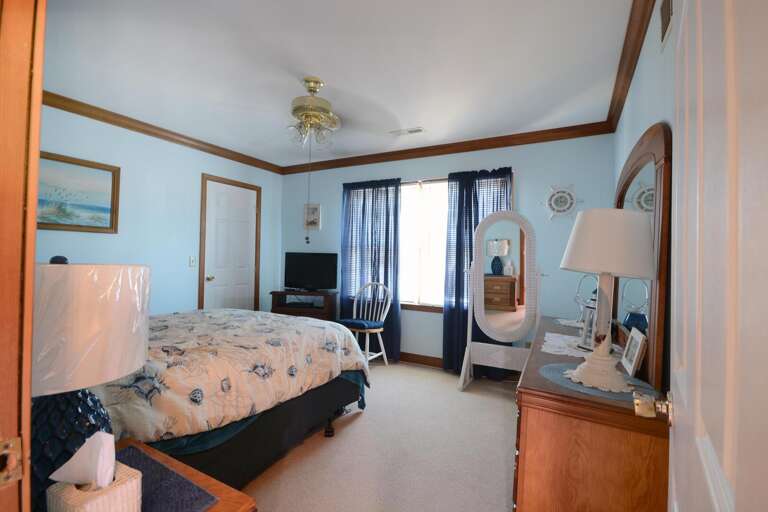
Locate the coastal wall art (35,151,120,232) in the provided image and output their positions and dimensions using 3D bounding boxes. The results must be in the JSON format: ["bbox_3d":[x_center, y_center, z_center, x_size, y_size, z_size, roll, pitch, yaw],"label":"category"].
[{"bbox_3d":[-2.575,-0.512,2.767,0.040,0.600,0.770,1,-1,27],"label":"coastal wall art"}]

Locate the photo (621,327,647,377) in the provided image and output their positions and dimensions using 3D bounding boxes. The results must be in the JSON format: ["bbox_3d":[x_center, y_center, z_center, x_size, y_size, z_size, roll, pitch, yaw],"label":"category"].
[{"bbox_3d":[0.955,0.358,1.294,0.027,0.150,0.210,16,6,27],"label":"photo"}]

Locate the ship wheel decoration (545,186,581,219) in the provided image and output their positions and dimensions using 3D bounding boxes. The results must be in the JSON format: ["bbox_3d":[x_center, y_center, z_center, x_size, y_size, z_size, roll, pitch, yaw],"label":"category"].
[{"bbox_3d":[1.663,-0.511,3.182,0.330,0.330,0.040,1,0,29],"label":"ship wheel decoration"}]

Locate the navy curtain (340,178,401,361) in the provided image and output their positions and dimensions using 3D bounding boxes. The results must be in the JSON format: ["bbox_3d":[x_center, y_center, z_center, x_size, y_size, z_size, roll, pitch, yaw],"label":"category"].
[{"bbox_3d":[-0.188,0.157,4.163,0.800,2.135,0.100,1,-1,27],"label":"navy curtain"}]

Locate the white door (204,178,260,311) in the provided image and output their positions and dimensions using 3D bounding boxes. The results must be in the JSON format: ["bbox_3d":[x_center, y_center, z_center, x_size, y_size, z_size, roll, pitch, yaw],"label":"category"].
[{"bbox_3d":[-1.876,0.168,4.192,0.050,2.040,0.740,1,-1,27],"label":"white door"}]

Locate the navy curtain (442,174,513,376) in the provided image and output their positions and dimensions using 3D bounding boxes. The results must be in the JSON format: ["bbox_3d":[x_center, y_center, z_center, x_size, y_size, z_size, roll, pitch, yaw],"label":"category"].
[{"bbox_3d":[0.968,0.176,3.569,0.690,2.135,0.100,1,-1,27],"label":"navy curtain"}]

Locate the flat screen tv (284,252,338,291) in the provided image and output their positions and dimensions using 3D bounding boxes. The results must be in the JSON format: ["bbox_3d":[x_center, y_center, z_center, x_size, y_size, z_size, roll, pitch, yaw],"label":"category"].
[{"bbox_3d":[-0.920,0.197,4.350,0.670,0.470,0.140,1,-1,2],"label":"flat screen tv"}]

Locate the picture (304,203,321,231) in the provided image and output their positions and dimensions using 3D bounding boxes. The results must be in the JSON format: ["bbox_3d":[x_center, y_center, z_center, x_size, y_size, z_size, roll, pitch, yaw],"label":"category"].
[{"bbox_3d":[-0.990,-0.538,4.672,0.285,0.360,0.025,1,0,29],"label":"picture"}]

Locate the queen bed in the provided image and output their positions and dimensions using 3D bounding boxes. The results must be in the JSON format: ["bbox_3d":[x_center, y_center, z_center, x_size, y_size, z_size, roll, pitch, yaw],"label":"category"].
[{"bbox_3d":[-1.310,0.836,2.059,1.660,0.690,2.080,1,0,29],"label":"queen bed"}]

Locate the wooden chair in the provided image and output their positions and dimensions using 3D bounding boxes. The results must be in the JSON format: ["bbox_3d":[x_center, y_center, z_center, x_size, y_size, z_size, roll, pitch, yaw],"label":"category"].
[{"bbox_3d":[-0.199,0.760,3.751,0.460,0.920,0.520,1,-1,31],"label":"wooden chair"}]

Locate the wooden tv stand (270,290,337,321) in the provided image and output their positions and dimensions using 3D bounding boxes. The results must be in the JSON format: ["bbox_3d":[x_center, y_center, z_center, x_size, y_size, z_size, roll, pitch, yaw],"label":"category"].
[{"bbox_3d":[-0.967,0.815,4.199,0.750,0.762,0.420,2,0,1],"label":"wooden tv stand"}]

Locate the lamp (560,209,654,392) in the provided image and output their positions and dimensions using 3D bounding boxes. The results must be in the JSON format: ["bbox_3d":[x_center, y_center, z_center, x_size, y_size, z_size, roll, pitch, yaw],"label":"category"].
[{"bbox_3d":[0.843,0.156,1.318,0.310,0.650,0.310,1,-1,27],"label":"lamp"}]

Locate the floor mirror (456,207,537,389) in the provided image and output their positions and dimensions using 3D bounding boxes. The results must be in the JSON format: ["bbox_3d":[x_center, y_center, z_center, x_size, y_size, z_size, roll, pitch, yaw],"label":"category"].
[{"bbox_3d":[1.088,0.429,3.108,0.670,1.650,0.370,1,0,29],"label":"floor mirror"}]

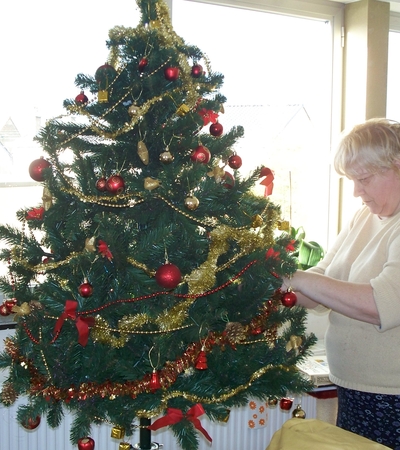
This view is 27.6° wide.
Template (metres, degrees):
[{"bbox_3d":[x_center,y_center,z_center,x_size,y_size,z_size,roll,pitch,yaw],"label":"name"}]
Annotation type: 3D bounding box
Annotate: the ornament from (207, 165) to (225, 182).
[{"bbox_3d":[0.041,-0.130,2.070,0.046,0.044,0.022,0,5,-9],"label":"ornament"}]

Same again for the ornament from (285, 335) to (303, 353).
[{"bbox_3d":[0.241,0.307,2.100,0.044,0.046,0.025,0,5,-11],"label":"ornament"}]

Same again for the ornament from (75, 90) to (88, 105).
[{"bbox_3d":[-0.287,-0.309,1.980,0.032,0.035,0.032,1,4,0],"label":"ornament"}]

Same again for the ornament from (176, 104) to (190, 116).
[{"bbox_3d":[-0.040,-0.280,1.990,0.028,0.028,0.028,1,5,-1],"label":"ornament"}]

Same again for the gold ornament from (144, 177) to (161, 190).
[{"bbox_3d":[-0.113,-0.098,1.930,0.038,0.034,0.029,1,4,0],"label":"gold ornament"}]

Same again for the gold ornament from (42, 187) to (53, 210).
[{"bbox_3d":[-0.388,-0.067,2.070,0.030,0.062,0.028,0,5,-11],"label":"gold ornament"}]

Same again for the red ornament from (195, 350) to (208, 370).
[{"bbox_3d":[0.003,0.306,1.840,0.029,0.044,0.029,1,4,0],"label":"red ornament"}]

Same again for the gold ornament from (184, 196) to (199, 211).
[{"bbox_3d":[-0.020,-0.055,2.030,0.035,0.039,0.035,1,4,0],"label":"gold ornament"}]

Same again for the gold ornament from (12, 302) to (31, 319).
[{"bbox_3d":[-0.456,0.218,2.080,0.047,0.042,0.028,1,4,11],"label":"gold ornament"}]

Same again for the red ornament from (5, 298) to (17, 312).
[{"bbox_3d":[-0.533,0.229,2.300,0.034,0.039,0.034,1,4,0],"label":"red ornament"}]

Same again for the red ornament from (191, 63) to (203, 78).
[{"bbox_3d":[-0.009,-0.407,2.150,0.030,0.034,0.030,1,5,0],"label":"red ornament"}]

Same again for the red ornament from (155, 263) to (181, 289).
[{"bbox_3d":[-0.076,0.117,1.895,0.060,0.062,0.060,1,5,0],"label":"red ornament"}]

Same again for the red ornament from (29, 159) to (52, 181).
[{"bbox_3d":[-0.416,-0.142,2.120,0.060,0.062,0.060,1,4,0],"label":"red ornament"}]

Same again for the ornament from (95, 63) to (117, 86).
[{"bbox_3d":[-0.259,-0.412,2.240,0.059,0.062,0.059,1,5,0],"label":"ornament"}]

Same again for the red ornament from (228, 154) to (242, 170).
[{"bbox_3d":[0.090,-0.159,2.070,0.035,0.039,0.035,1,5,2],"label":"red ornament"}]

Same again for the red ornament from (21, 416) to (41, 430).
[{"bbox_3d":[-0.449,0.517,2.170,0.054,0.058,0.054,1,4,0],"label":"red ornament"}]

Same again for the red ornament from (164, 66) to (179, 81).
[{"bbox_3d":[-0.075,-0.400,2.150,0.037,0.038,0.037,1,4,0],"label":"red ornament"}]

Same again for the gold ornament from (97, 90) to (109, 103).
[{"bbox_3d":[-0.259,-0.342,2.170,0.027,0.029,0.026,1,4,-7],"label":"gold ornament"}]

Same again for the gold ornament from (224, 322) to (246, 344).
[{"bbox_3d":[0.084,0.257,1.930,0.047,0.050,0.046,1,5,0],"label":"gold ornament"}]

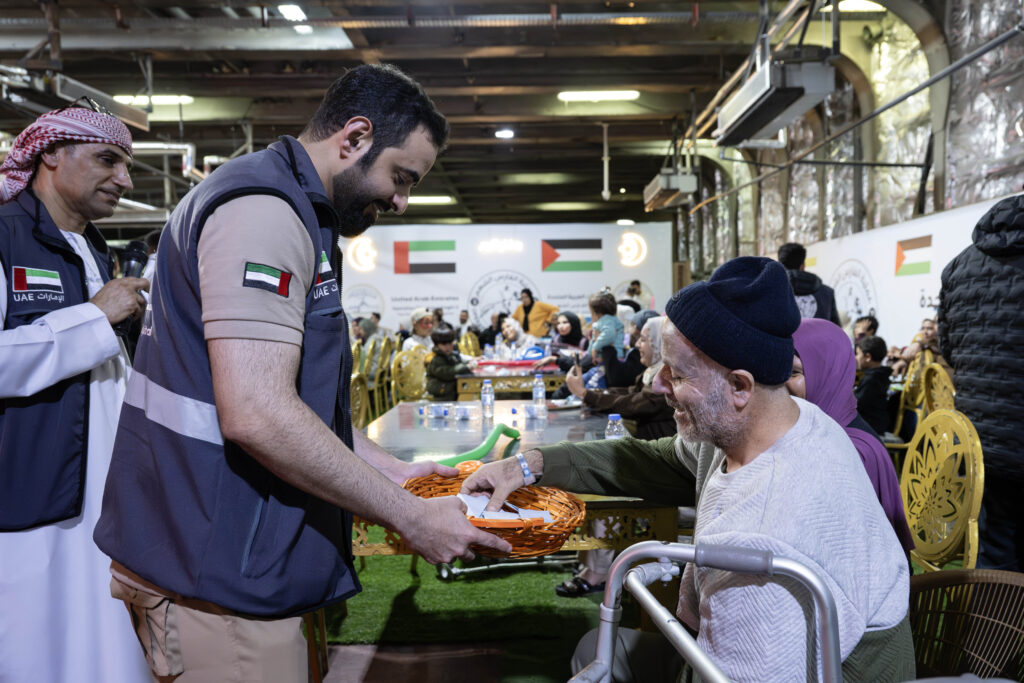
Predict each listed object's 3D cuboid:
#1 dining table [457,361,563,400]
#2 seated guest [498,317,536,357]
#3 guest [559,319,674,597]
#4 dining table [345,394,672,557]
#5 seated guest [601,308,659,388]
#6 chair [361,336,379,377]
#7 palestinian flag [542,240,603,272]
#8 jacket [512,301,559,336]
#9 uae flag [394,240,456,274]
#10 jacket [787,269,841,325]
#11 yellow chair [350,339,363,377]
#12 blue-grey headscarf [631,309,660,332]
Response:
[{"bbox_3d":[0.067,0.615,6.741,1.100,0.750,2.140,-1,2,-1],"label":"dining table"},{"bbox_3d":[0.096,0.334,7.700,0.520,1.250,0.700,-1,2,6],"label":"seated guest"},{"bbox_3d":[0.556,0.521,3.134,0.780,1.275,0.500,-1,2,-4],"label":"guest"},{"bbox_3d":[-0.106,0.790,3.109,1.180,0.755,2.360,-1,2,-1],"label":"dining table"},{"bbox_3d":[0.751,0.458,4.343,0.700,1.320,0.500,-1,2,-4],"label":"seated guest"},{"bbox_3d":[-1.883,0.475,8.095,0.520,1.000,0.450,-1,2,-1],"label":"chair"},{"bbox_3d":[1.108,-1.575,12.500,1.100,0.600,0.020,-1,2,-1],"label":"palestinian flag"},{"bbox_3d":[0.301,-0.218,8.750,0.580,0.600,0.340,-1,2,7],"label":"jacket"},{"bbox_3d":[-1.498,-1.452,11.800,1.060,0.550,0.030,-1,2,-1],"label":"uae flag"},{"bbox_3d":[1.859,-0.122,4.400,0.500,0.690,0.310,0,2,13],"label":"jacket"},{"bbox_3d":[-2.446,0.501,9.816,0.530,0.955,0.430,0,2,4],"label":"yellow chair"},{"bbox_3d":[0.863,-0.134,4.350,0.250,0.170,0.210,-1,2,-7],"label":"blue-grey headscarf"}]

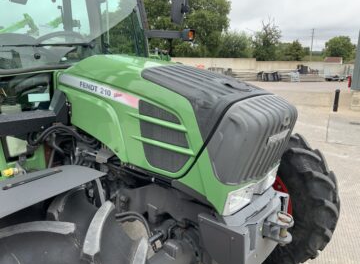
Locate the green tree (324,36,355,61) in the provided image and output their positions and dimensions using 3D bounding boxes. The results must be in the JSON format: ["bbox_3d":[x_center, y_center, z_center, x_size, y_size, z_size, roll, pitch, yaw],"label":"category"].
[{"bbox_3d":[31.321,-15.852,59.960,5.891,6.367,5.891,7,15,26],"label":"green tree"}]

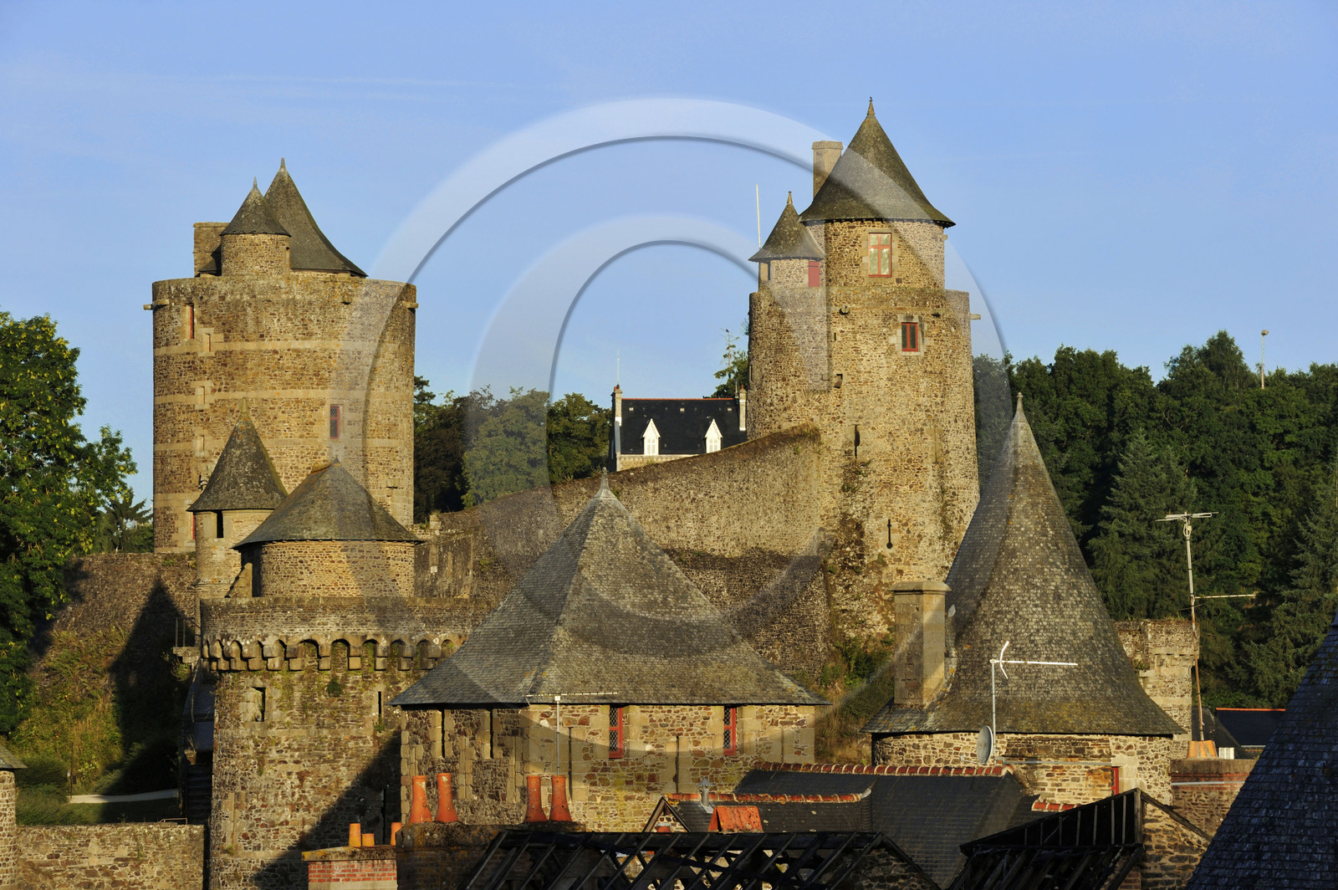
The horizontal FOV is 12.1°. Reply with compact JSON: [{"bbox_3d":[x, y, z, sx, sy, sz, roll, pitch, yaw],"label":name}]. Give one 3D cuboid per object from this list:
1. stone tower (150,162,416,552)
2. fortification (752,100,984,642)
[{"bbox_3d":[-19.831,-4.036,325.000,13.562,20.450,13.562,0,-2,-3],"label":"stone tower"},{"bbox_3d":[9.512,-3.723,308.000,11.322,26.011,11.322,0,-2,2],"label":"fortification"}]

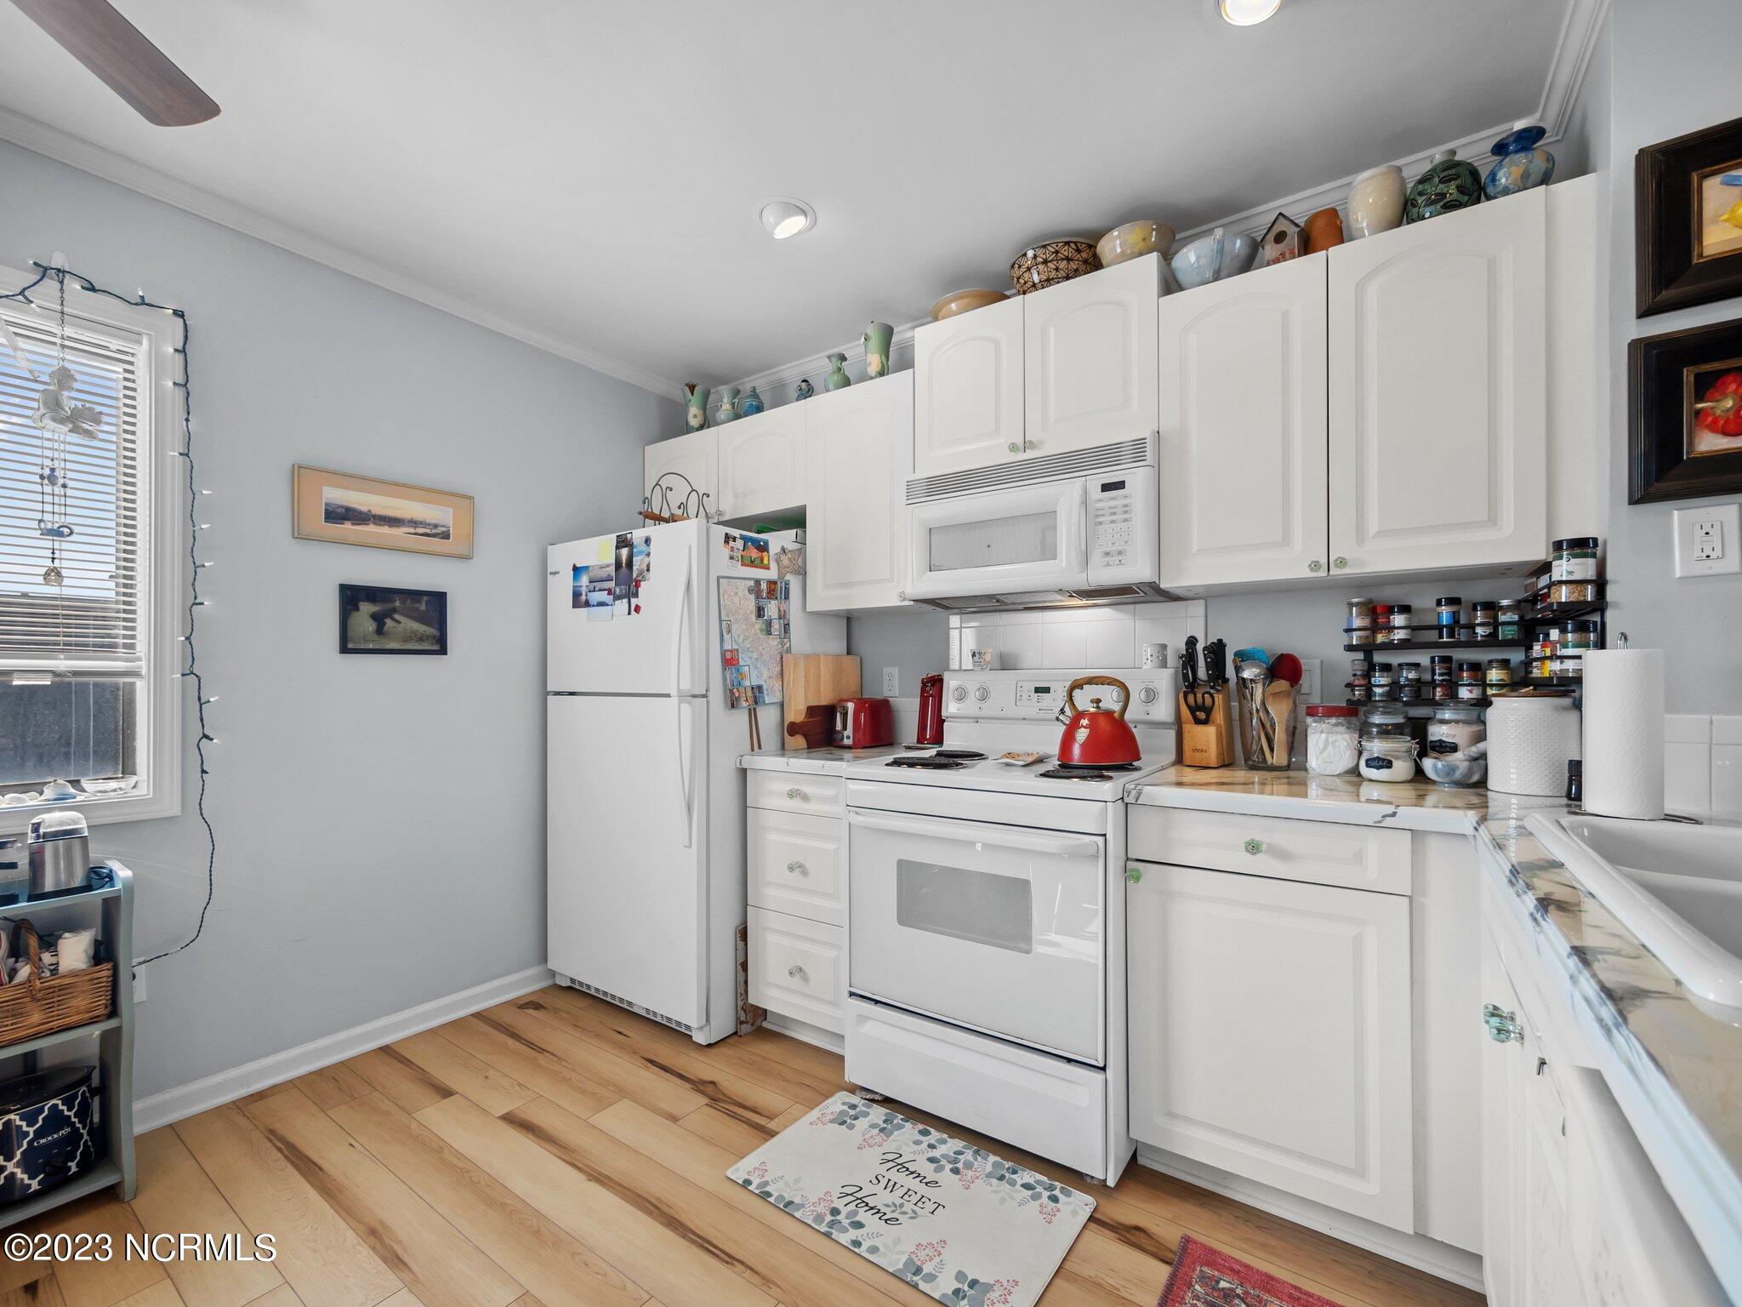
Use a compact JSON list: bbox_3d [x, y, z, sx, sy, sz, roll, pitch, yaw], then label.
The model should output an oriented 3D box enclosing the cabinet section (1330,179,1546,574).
[{"bbox_3d":[1.360,-0.592,1.732,0.385,0.765,0.335,-1,-2,34],"label":"cabinet section"}]

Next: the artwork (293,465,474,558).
[{"bbox_3d":[-1.567,-0.446,2.297,0.022,0.222,0.520,-1,-2,34],"label":"artwork"}]

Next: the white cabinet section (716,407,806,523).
[{"bbox_3d":[-0.347,-0.755,2.909,0.454,0.376,0.335,-1,-2,34],"label":"white cabinet section"}]

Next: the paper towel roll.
[{"bbox_3d":[1.278,0.133,1.200,0.100,0.280,0.100,-1,-2,34],"label":"paper towel roll"}]

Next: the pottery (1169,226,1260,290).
[{"bbox_3d":[0.929,-1.015,1.913,0.223,0.135,0.223,-1,-2,34],"label":"pottery"}]

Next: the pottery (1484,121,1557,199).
[{"bbox_3d":[1.428,-1.043,1.553,0.117,0.168,0.117,-1,-2,34],"label":"pottery"}]

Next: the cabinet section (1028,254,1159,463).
[{"bbox_3d":[0.725,-0.867,2.191,0.381,0.462,0.335,-1,-2,34],"label":"cabinet section"}]

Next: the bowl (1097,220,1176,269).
[{"bbox_3d":[0.762,-1.127,2.031,0.213,0.110,0.213,-1,-2,34],"label":"bowl"}]

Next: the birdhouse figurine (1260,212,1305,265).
[{"bbox_3d":[1.053,-1.026,1.792,0.096,0.155,0.072,-1,-2,43],"label":"birdhouse figurine"}]

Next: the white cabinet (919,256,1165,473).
[{"bbox_3d":[0.547,-0.828,2.230,0.762,0.474,0.327,-1,-2,34],"label":"white cabinet"}]

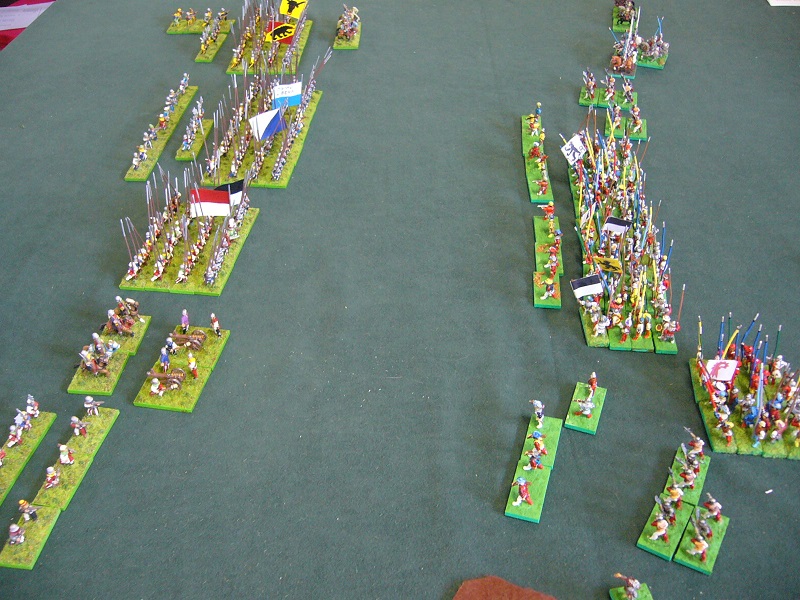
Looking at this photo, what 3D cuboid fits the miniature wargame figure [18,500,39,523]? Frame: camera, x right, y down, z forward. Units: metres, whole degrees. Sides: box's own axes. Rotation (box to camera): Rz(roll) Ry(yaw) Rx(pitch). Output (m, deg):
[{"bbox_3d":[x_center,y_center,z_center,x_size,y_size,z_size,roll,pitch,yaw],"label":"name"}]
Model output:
[{"bbox_3d":[-0.216,0.123,0.470,0.013,0.018,0.008,-5,40,-4],"label":"miniature wargame figure"}]

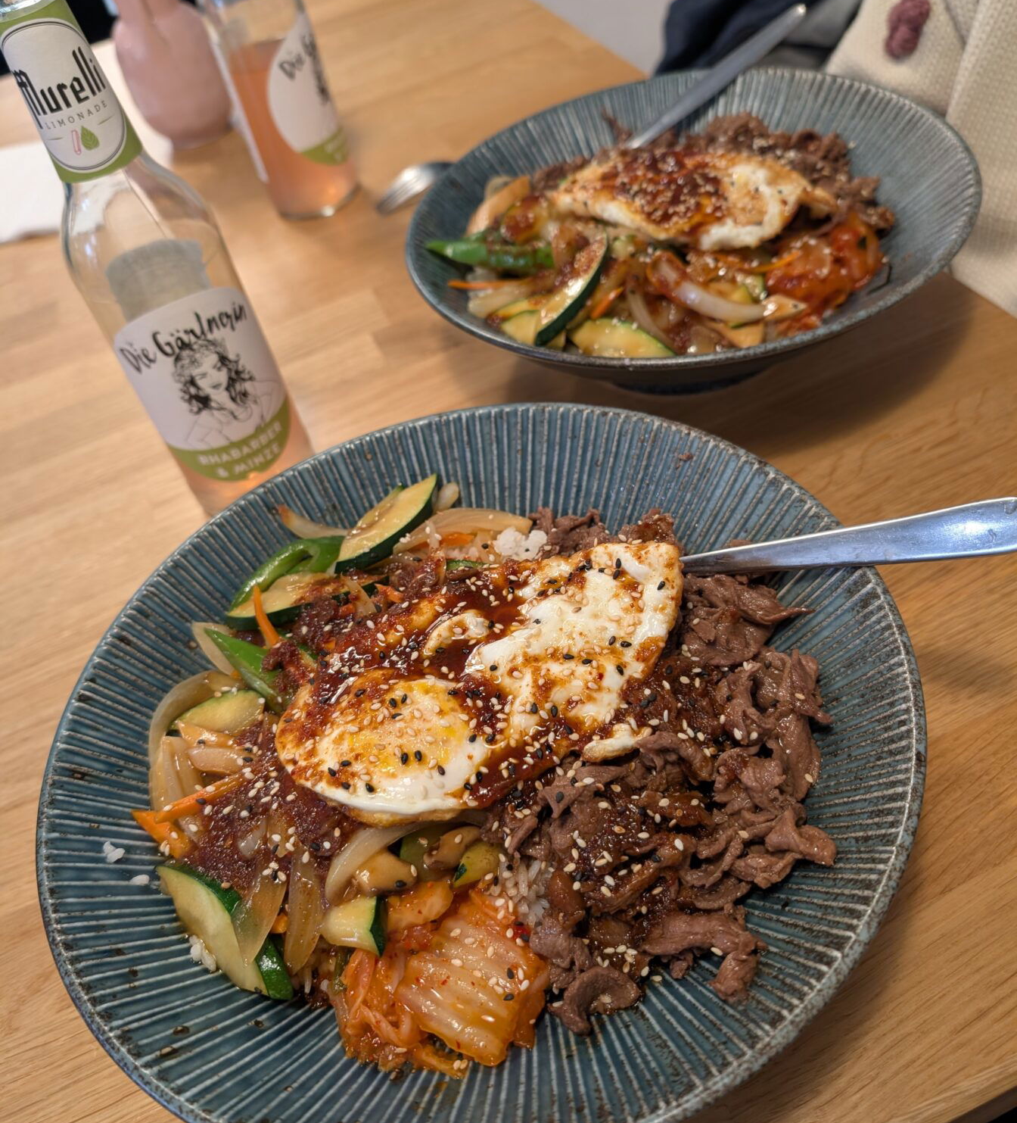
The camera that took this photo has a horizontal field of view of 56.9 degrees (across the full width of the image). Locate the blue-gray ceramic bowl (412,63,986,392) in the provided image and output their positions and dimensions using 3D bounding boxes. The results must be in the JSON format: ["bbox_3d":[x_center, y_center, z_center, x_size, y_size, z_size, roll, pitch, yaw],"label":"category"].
[{"bbox_3d":[0.084,-0.146,0.456,0.253,0.070,0.253,-7,48,8],"label":"blue-gray ceramic bowl"}]

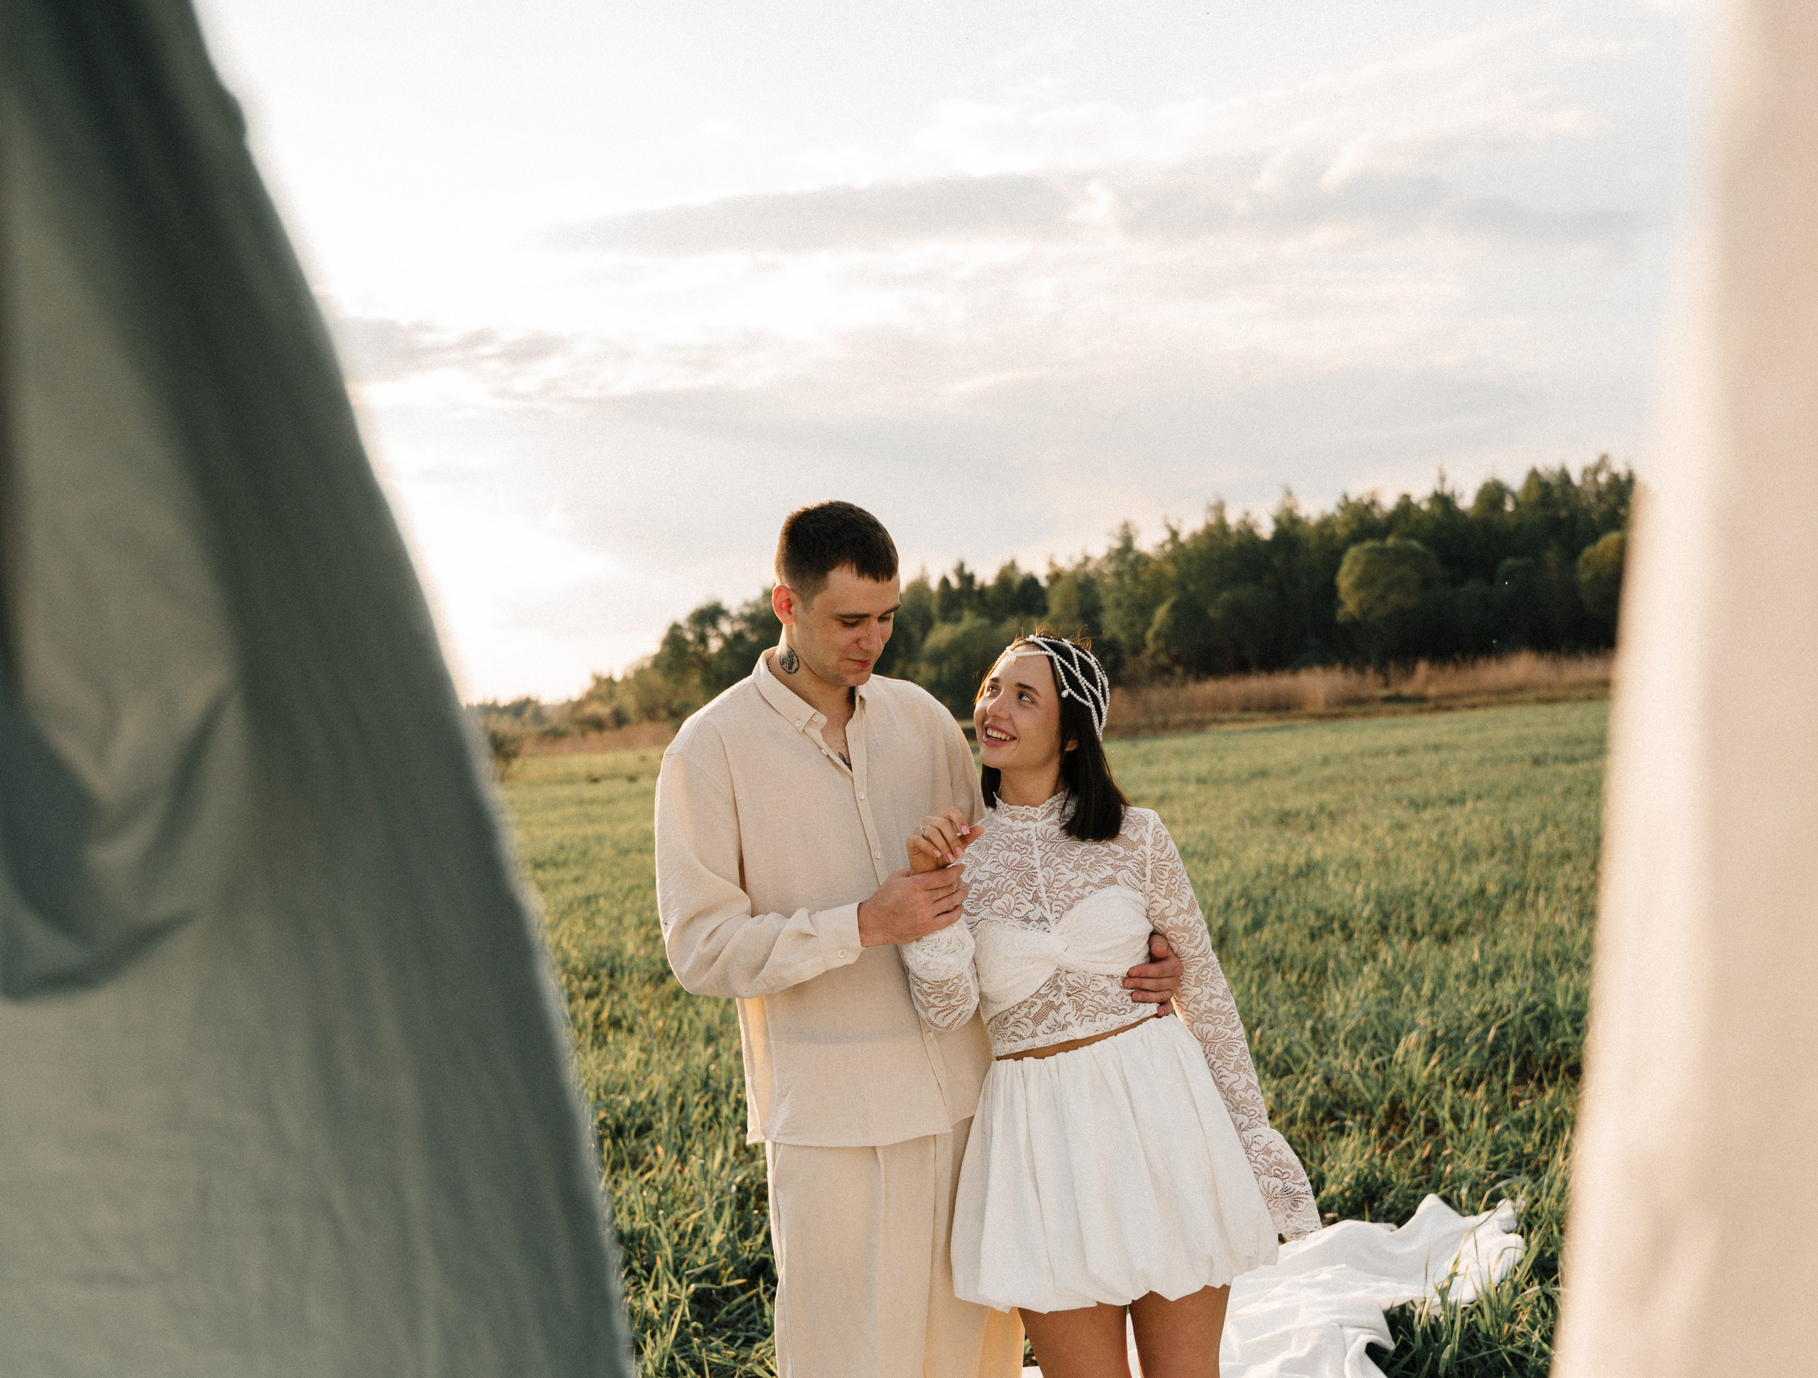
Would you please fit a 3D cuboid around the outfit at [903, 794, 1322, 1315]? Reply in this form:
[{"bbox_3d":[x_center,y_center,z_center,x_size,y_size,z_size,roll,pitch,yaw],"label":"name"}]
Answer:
[{"bbox_3d":[0.303,0.544,3.000,0.580,0.770,0.380,-4,-1,16],"label":"outfit"}]

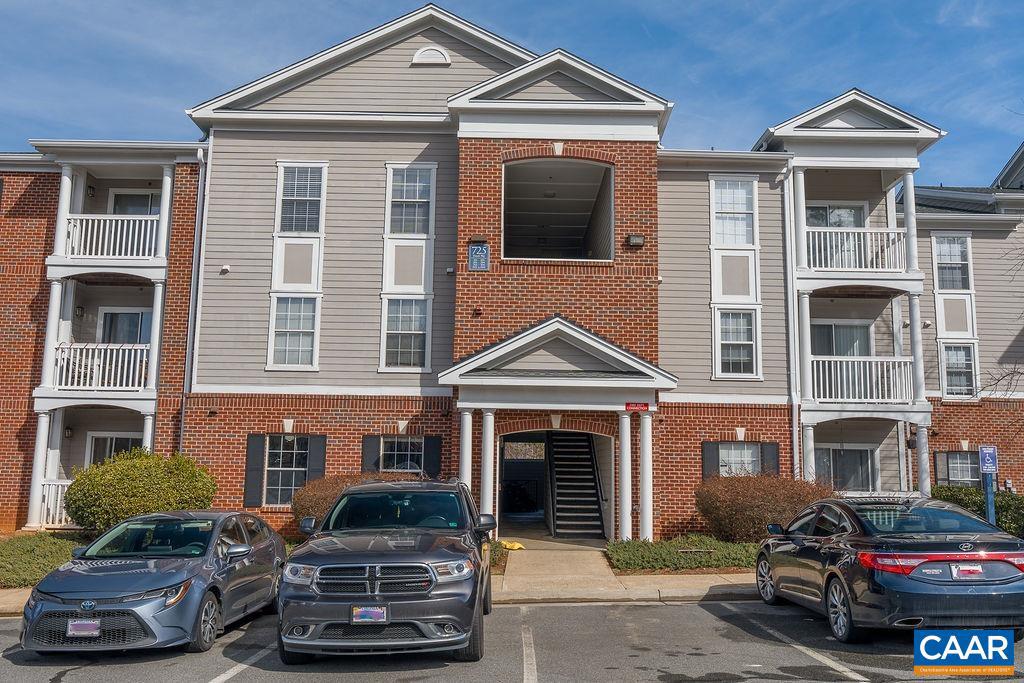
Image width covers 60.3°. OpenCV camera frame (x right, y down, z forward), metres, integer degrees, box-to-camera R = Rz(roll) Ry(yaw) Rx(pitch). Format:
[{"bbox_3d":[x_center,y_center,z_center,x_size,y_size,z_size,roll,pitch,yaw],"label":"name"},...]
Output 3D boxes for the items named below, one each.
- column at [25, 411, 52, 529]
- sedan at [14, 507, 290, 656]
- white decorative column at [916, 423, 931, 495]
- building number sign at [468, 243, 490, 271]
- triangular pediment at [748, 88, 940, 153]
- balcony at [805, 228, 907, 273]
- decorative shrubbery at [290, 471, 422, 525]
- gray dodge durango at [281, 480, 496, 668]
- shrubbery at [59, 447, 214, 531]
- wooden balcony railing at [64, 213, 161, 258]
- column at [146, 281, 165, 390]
[{"bbox_3d":[-9.994,2.700,18.644,0.290,2.435,0.290,1,-9,0],"label":"column"},{"bbox_3d":[-3.901,2.712,10.477,1.830,1.435,4.630,-1,-9,1],"label":"sedan"},{"bbox_3d":[8.737,3.001,18.621,0.290,2.445,0.290,1,-9,0],"label":"white decorative column"},{"bbox_3d":[-0.658,-1.728,18.097,0.420,0.565,0.040,1,-9,0],"label":"building number sign"},{"bbox_3d":[7.479,-4.917,19.819,3.770,1.153,1.150,1,-9,0],"label":"triangular pediment"},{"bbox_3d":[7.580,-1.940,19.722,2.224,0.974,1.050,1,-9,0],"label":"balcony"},{"bbox_3d":[-2.855,3.250,17.091,2.700,1.450,1.700,1,-9,0],"label":"decorative shrubbery"},{"bbox_3d":[-1.231,2.469,10.256,1.970,1.800,5.110,-1,-9,0],"label":"gray dodge durango"},{"bbox_3d":[-7.335,3.015,17.434,2.880,1.780,2.100,1,-9,0],"label":"shrubbery"},{"bbox_3d":[-9.121,-2.378,20.066,2.080,1.030,0.120,1,-9,0],"label":"wooden balcony railing"},{"bbox_3d":[-7.699,-0.147,19.078,0.290,2.377,0.290,1,-9,0],"label":"column"}]

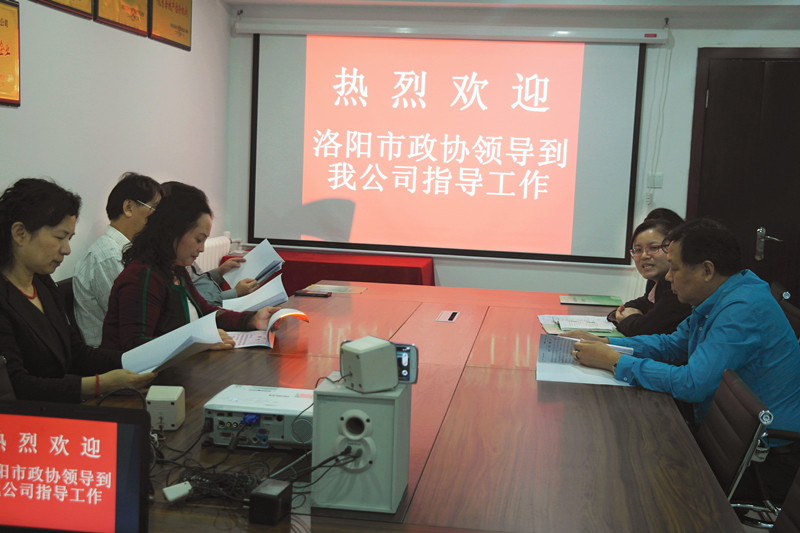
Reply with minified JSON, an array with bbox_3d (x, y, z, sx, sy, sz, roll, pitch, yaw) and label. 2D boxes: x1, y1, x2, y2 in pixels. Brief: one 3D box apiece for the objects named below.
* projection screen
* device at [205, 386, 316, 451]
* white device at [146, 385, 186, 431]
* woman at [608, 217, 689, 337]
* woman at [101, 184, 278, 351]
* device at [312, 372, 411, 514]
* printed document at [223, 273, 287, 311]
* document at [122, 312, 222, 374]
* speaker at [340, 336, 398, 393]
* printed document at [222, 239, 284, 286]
[{"bbox_3d":[0.229,-0.689,5.939,2.260,1.245,0.040,3,6,8],"label":"projection screen"},{"bbox_3d":[-0.250,0.341,2.294,0.315,0.087,0.230,3,6,6],"label":"device"},{"bbox_3d":[-0.540,0.324,2.354,0.078,0.083,0.075,2,6,-3],"label":"white device"},{"bbox_3d":[1.126,0.410,4.012,0.680,1.200,0.500,2,6,-8],"label":"woman"},{"bbox_3d":[-0.685,0.374,3.253,0.680,1.280,0.500,4,6,14],"label":"woman"},{"bbox_3d":[-0.067,0.324,1.905,0.152,0.217,0.178,3,6,8],"label":"device"},{"bbox_3d":[-0.545,0.110,3.880,0.275,0.035,0.200,-22,29,-35],"label":"printed document"},{"bbox_3d":[-0.606,0.205,2.720,0.280,0.040,0.200,-22,24,-31],"label":"document"},{"bbox_3d":[-0.057,0.176,1.886,0.078,0.083,0.079,-3,8,-40],"label":"speaker"},{"bbox_3d":[-0.631,-0.013,4.400,0.200,0.035,0.275,25,50,32],"label":"printed document"}]

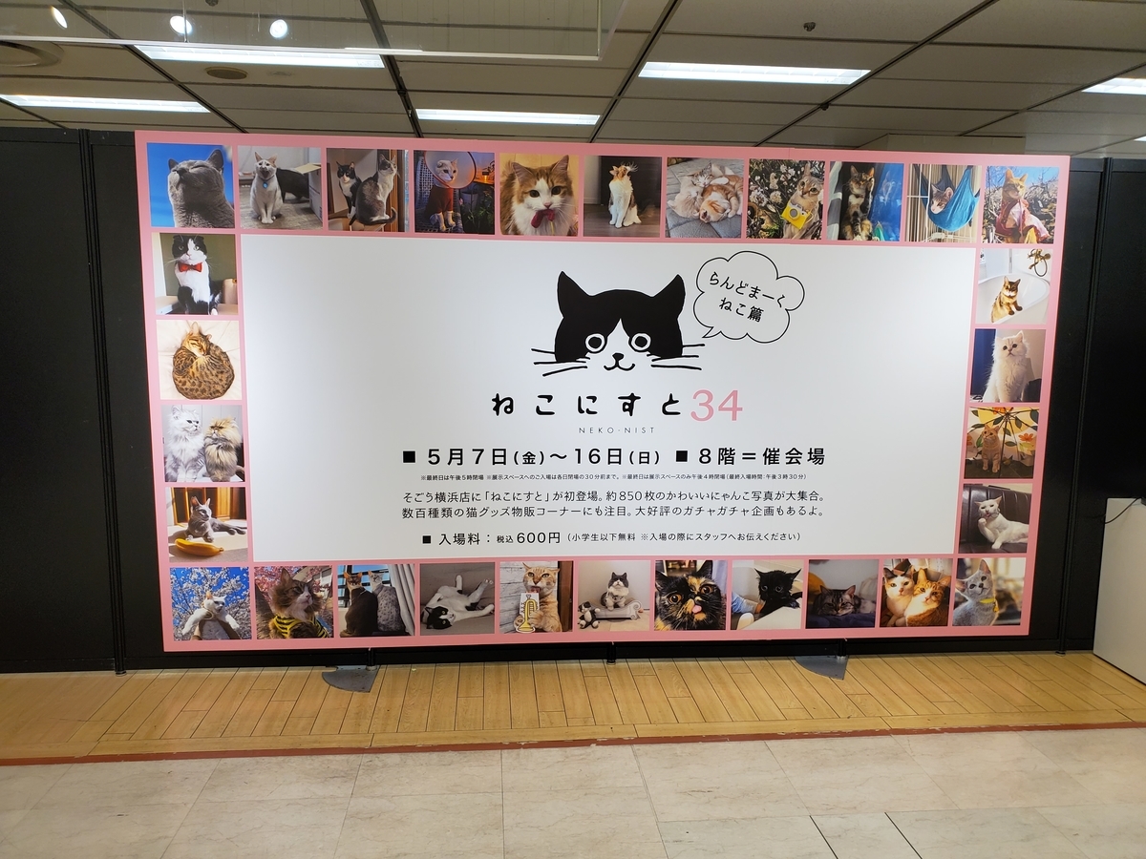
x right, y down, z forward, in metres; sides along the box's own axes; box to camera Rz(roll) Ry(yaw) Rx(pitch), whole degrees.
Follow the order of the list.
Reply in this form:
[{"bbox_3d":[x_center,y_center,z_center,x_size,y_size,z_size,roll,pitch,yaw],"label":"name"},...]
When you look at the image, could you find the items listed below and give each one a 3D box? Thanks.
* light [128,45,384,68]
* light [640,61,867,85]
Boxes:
[{"bbox_3d":[-1.626,-1.984,4.534,1.230,0.060,0.280,0,8,-5],"label":"light"},{"bbox_3d":[0.997,-1.985,4.765,1.230,0.060,0.280,0,8,-5],"label":"light"}]

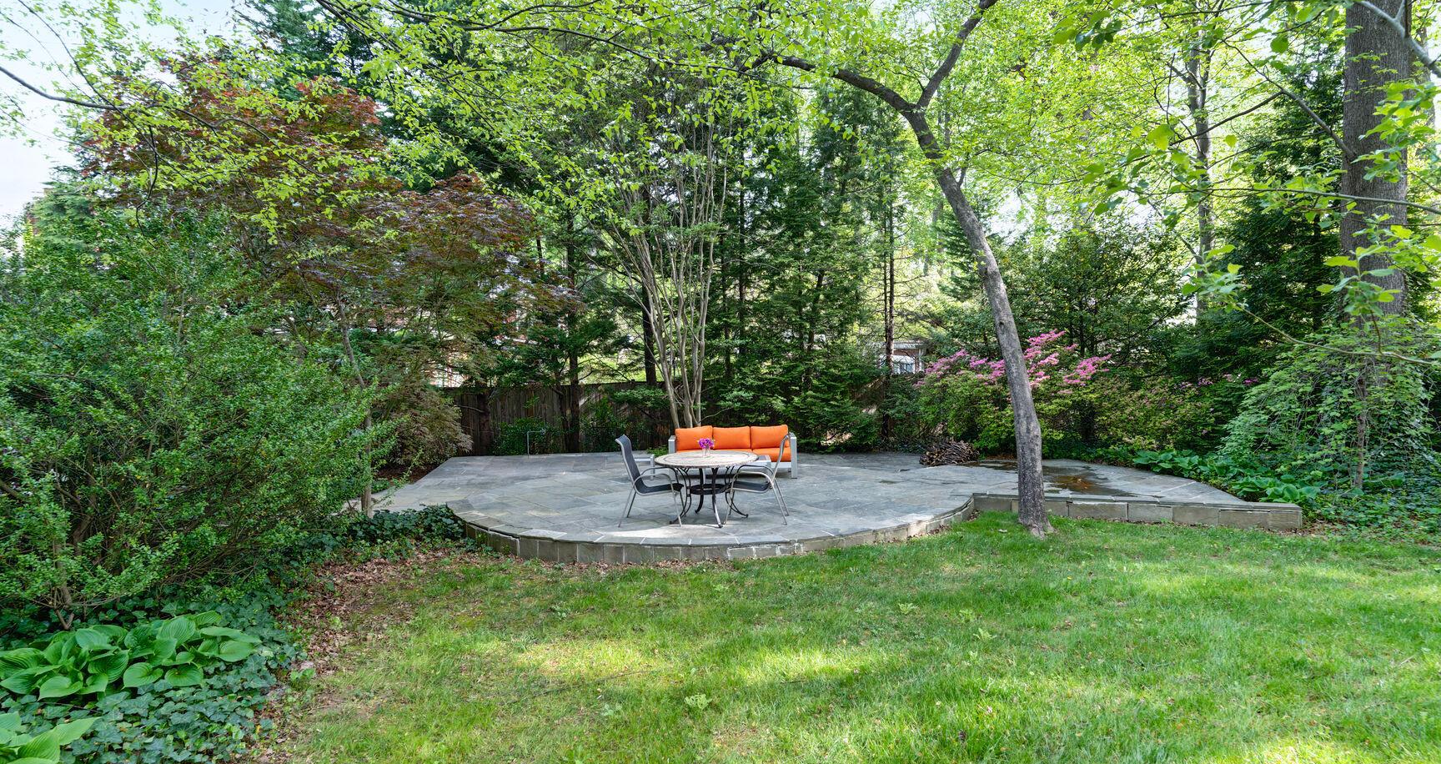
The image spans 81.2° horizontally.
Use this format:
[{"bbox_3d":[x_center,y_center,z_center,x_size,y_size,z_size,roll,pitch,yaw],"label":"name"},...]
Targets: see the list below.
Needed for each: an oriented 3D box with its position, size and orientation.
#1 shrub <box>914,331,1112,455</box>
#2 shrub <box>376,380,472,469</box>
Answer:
[{"bbox_3d":[5.056,0.154,14.889,3.200,2.100,2.100,-1,3,10],"label":"shrub"},{"bbox_3d":[-5.283,0.705,14.954,1.750,1.550,1.600,-2,3,-11],"label":"shrub"}]

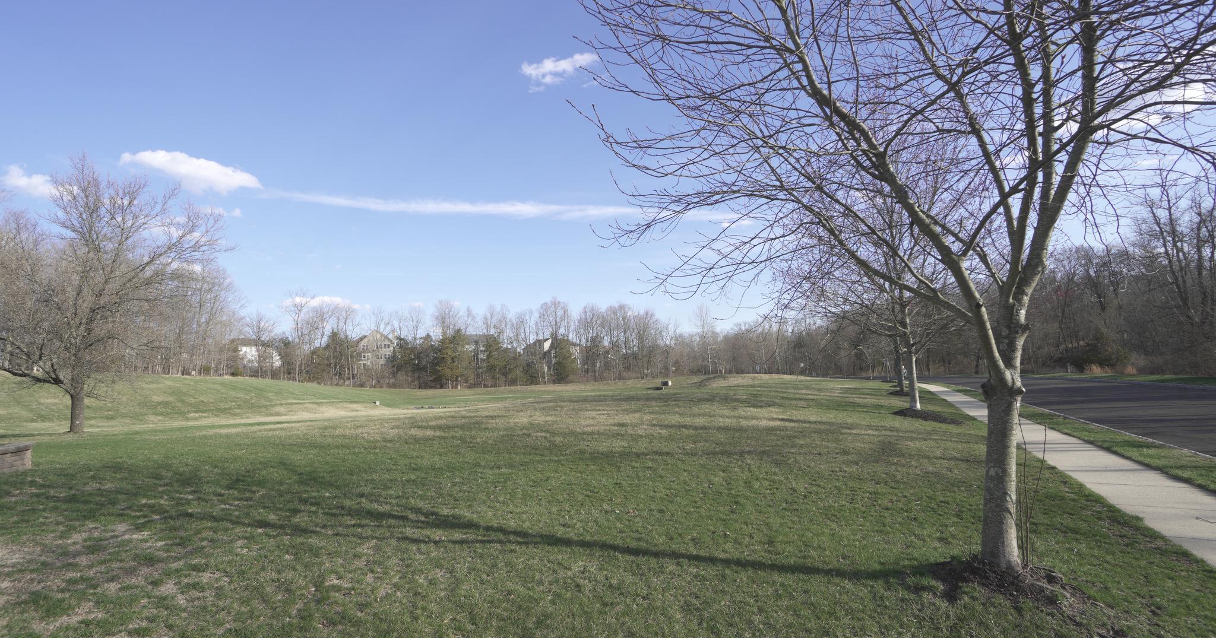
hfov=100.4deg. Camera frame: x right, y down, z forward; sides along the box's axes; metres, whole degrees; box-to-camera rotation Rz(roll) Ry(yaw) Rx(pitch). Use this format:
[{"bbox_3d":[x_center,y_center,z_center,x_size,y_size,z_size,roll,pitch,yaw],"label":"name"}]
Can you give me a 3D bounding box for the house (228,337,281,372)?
[{"bbox_3d":[-103.850,10.660,150.000,13.500,9.600,10.500,2,-5,-24],"label":"house"}]

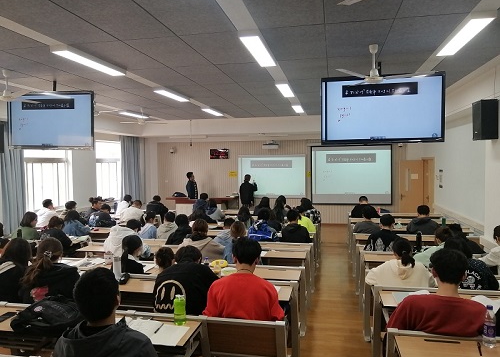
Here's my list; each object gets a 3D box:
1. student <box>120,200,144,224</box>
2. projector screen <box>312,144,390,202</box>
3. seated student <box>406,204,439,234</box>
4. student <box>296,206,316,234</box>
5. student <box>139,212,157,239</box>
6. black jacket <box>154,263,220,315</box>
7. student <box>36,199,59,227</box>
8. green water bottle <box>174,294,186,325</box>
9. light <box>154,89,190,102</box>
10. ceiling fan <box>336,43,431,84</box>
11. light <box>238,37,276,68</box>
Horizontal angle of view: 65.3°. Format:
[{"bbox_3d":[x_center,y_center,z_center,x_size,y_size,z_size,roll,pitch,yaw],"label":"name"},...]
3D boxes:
[{"bbox_3d":[-2.740,1.118,9.213,0.500,1.200,0.700,0,2,17],"label":"student"},{"bbox_3d":[3.320,-0.110,12.700,2.550,1.920,0.070,0,0,12],"label":"projector screen"},{"bbox_3d":[3.096,1.128,6.958,0.510,1.270,0.680,0,2,12],"label":"seated student"},{"bbox_3d":[1.089,1.137,7.654,0.500,1.247,0.740,0,3,12],"label":"student"},{"bbox_3d":[-1.730,1.193,6.953,0.460,1.220,0.720,1,3,23],"label":"student"},{"bbox_3d":[-0.495,0.993,3.221,0.520,0.580,0.500,-1,2,12],"label":"black jacket"},{"bbox_3d":[-4.404,1.145,8.824,0.540,1.307,0.740,0,3,17],"label":"student"},{"bbox_3d":[-0.470,0.885,2.636,0.073,0.200,0.073,0,2,0],"label":"green water bottle"},{"bbox_3d":[-1.390,-1.507,7.043,0.210,0.070,1.210,0,2,12],"label":"light"},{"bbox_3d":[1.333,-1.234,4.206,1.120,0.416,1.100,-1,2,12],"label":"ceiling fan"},{"bbox_3d":[0.120,-1.403,4.293,0.170,0.070,1.200,-1,2,12],"label":"light"}]

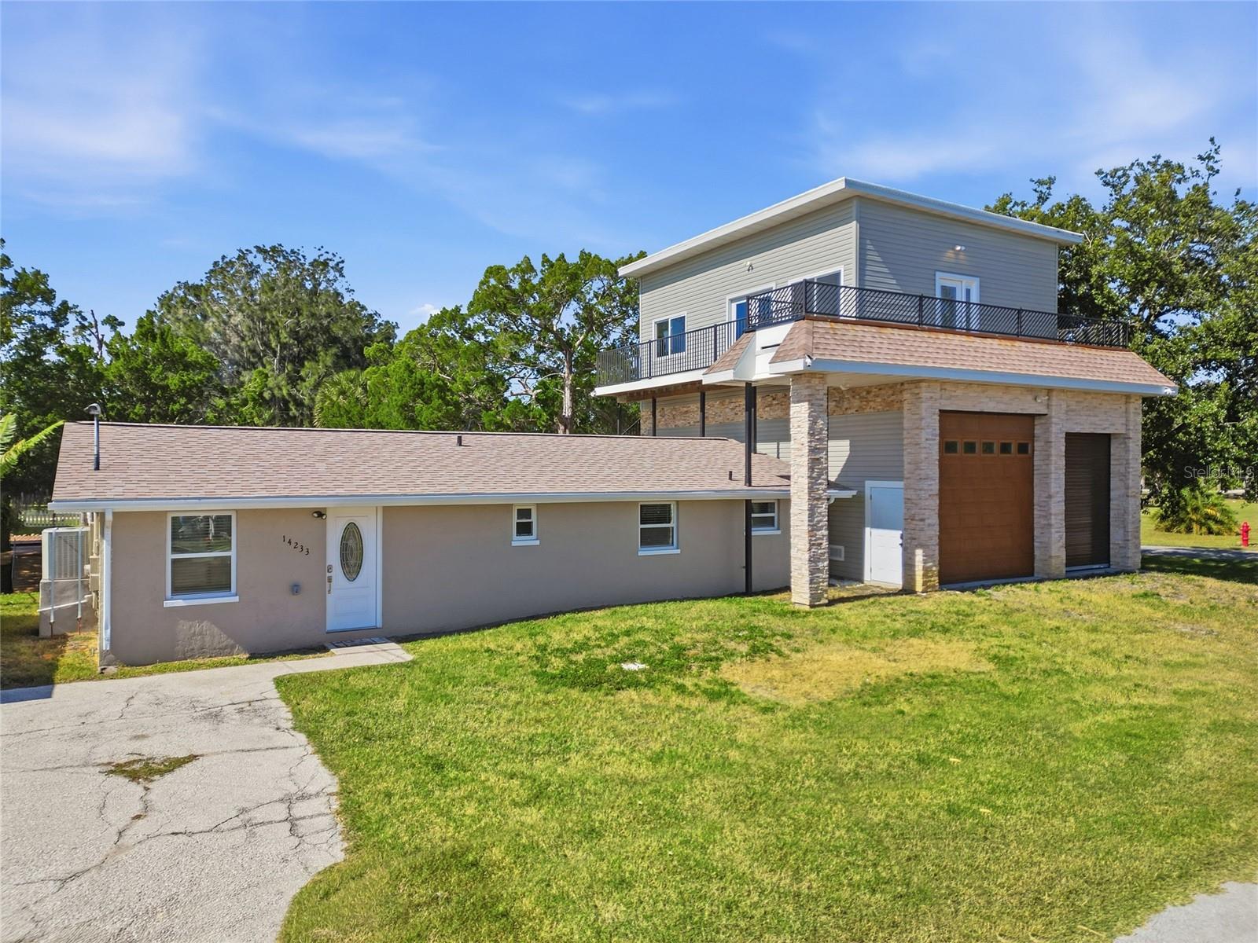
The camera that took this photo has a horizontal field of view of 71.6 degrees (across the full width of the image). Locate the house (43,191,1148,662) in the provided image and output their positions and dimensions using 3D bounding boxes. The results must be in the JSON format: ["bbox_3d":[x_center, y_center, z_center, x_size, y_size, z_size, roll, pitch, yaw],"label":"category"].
[{"bbox_3d":[0.175,-1.735,20.608,22.600,9.030,12.300,0,0,-29],"label":"house"}]

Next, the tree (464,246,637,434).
[{"bbox_3d":[-2.762,-3.538,38.000,8.400,12.280,8.200,0,0,-29],"label":"tree"}]

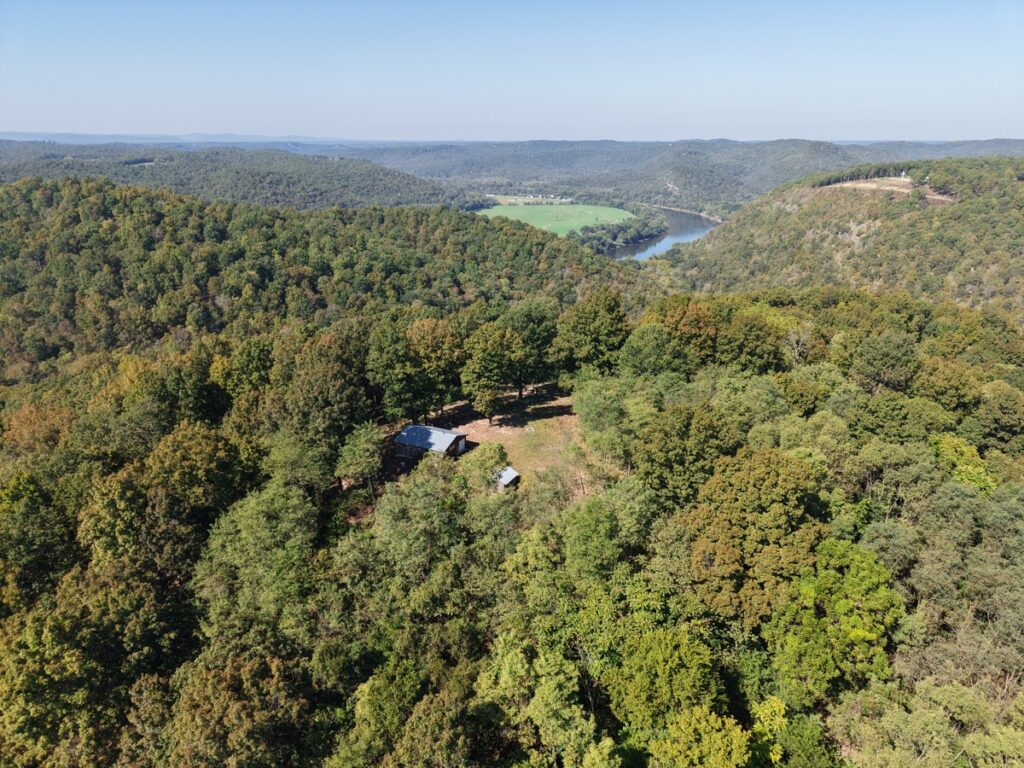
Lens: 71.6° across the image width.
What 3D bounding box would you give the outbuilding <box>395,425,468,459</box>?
[{"bbox_3d":[-12.241,8.955,108.090,8.900,4.100,6.700,9,21,24],"label":"outbuilding"}]

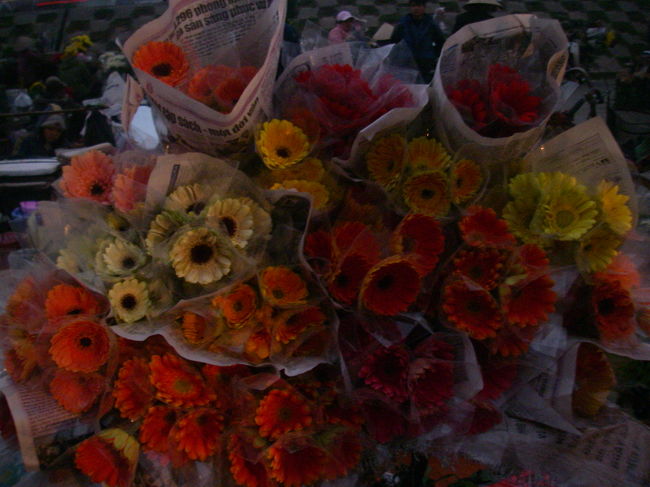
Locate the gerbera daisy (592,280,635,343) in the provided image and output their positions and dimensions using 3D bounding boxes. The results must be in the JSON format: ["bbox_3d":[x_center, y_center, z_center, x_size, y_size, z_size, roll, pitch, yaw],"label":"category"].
[{"bbox_3d":[0.457,0.108,1.130,0.090,0.097,0.036,-22,18,-30],"label":"gerbera daisy"}]

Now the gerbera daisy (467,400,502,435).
[{"bbox_3d":[0.228,0.251,1.028,0.066,0.066,0.032,-1,-19,-3],"label":"gerbera daisy"}]

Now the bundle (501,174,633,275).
[{"bbox_3d":[0.371,-0.032,1.100,0.195,0.130,0.120,0,25,0],"label":"bundle"}]

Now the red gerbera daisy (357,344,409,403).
[{"bbox_3d":[0.094,0.204,1.130,0.086,0.088,0.038,3,-11,7],"label":"red gerbera daisy"}]

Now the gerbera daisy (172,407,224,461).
[{"bbox_3d":[-0.192,0.288,1.080,0.080,0.084,0.038,3,-3,6],"label":"gerbera daisy"}]

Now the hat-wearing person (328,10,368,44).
[{"bbox_3d":[0.300,-2.300,9.500,0.420,1.500,0.450,6,26,13],"label":"hat-wearing person"}]

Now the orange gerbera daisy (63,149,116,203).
[{"bbox_3d":[-0.398,-0.111,1.200,0.096,0.036,0.096,19,71,27],"label":"orange gerbera daisy"}]

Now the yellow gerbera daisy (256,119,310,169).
[{"bbox_3d":[-0.066,-0.155,1.129,0.086,0.086,0.036,-2,-12,-4],"label":"yellow gerbera daisy"}]

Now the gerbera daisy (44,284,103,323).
[{"bbox_3d":[-0.375,0.098,1.066,0.090,0.035,0.090,-10,51,-20],"label":"gerbera daisy"}]

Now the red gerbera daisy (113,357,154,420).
[{"bbox_3d":[-0.294,0.224,1.100,0.090,0.096,0.040,16,-7,31],"label":"red gerbera daisy"}]

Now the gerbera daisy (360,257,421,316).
[{"bbox_3d":[0.101,0.066,1.100,0.092,0.092,0.036,-12,16,-17],"label":"gerbera daisy"}]

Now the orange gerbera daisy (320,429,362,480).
[{"bbox_3d":[0.028,0.333,1.130,0.082,0.087,0.036,-7,19,-10],"label":"orange gerbera daisy"}]

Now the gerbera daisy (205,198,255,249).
[{"bbox_3d":[-0.159,-0.034,1.200,0.086,0.086,0.036,-13,-13,-25],"label":"gerbera daisy"}]

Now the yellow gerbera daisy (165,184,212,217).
[{"bbox_3d":[-0.220,-0.067,1.160,0.086,0.036,0.086,14,57,20],"label":"yellow gerbera daisy"}]

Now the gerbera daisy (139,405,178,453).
[{"bbox_3d":[-0.263,0.296,1.140,0.083,0.086,0.036,14,20,21],"label":"gerbera daisy"}]

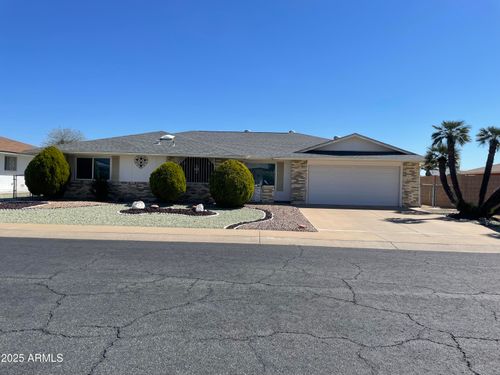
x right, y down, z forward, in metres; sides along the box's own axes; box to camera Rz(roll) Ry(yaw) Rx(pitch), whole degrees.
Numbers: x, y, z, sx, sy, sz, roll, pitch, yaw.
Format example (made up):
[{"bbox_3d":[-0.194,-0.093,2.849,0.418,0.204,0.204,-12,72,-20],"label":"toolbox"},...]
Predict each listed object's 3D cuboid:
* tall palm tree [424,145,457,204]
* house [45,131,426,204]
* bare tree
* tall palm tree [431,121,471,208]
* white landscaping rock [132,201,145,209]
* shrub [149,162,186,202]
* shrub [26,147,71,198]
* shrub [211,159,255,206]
[{"bbox_3d":[9.499,-0.548,18.700,1.768,3.137,1.768,1,1,0],"label":"tall palm tree"},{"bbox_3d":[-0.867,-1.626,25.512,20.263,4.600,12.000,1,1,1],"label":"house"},{"bbox_3d":[-18.772,-2.935,38.000,4.250,6.173,4.250,1,1,0],"label":"bare tree"},{"bbox_3d":[9.862,-1.066,18.400,1.985,4.386,1.985,1,1,0],"label":"tall palm tree"},{"bbox_3d":[-4.588,0.724,15.500,0.524,0.334,0.446,1,1,0],"label":"white landscaping rock"},{"bbox_3d":[-4.236,-0.297,19.400,1.912,2.041,1.912,1,1,0],"label":"shrub"},{"bbox_3d":[-10.239,-0.784,19.000,2.312,2.581,2.312,1,1,0],"label":"shrub"},{"bbox_3d":[-0.870,-0.204,18.500,2.183,2.281,2.183,1,1,0],"label":"shrub"}]

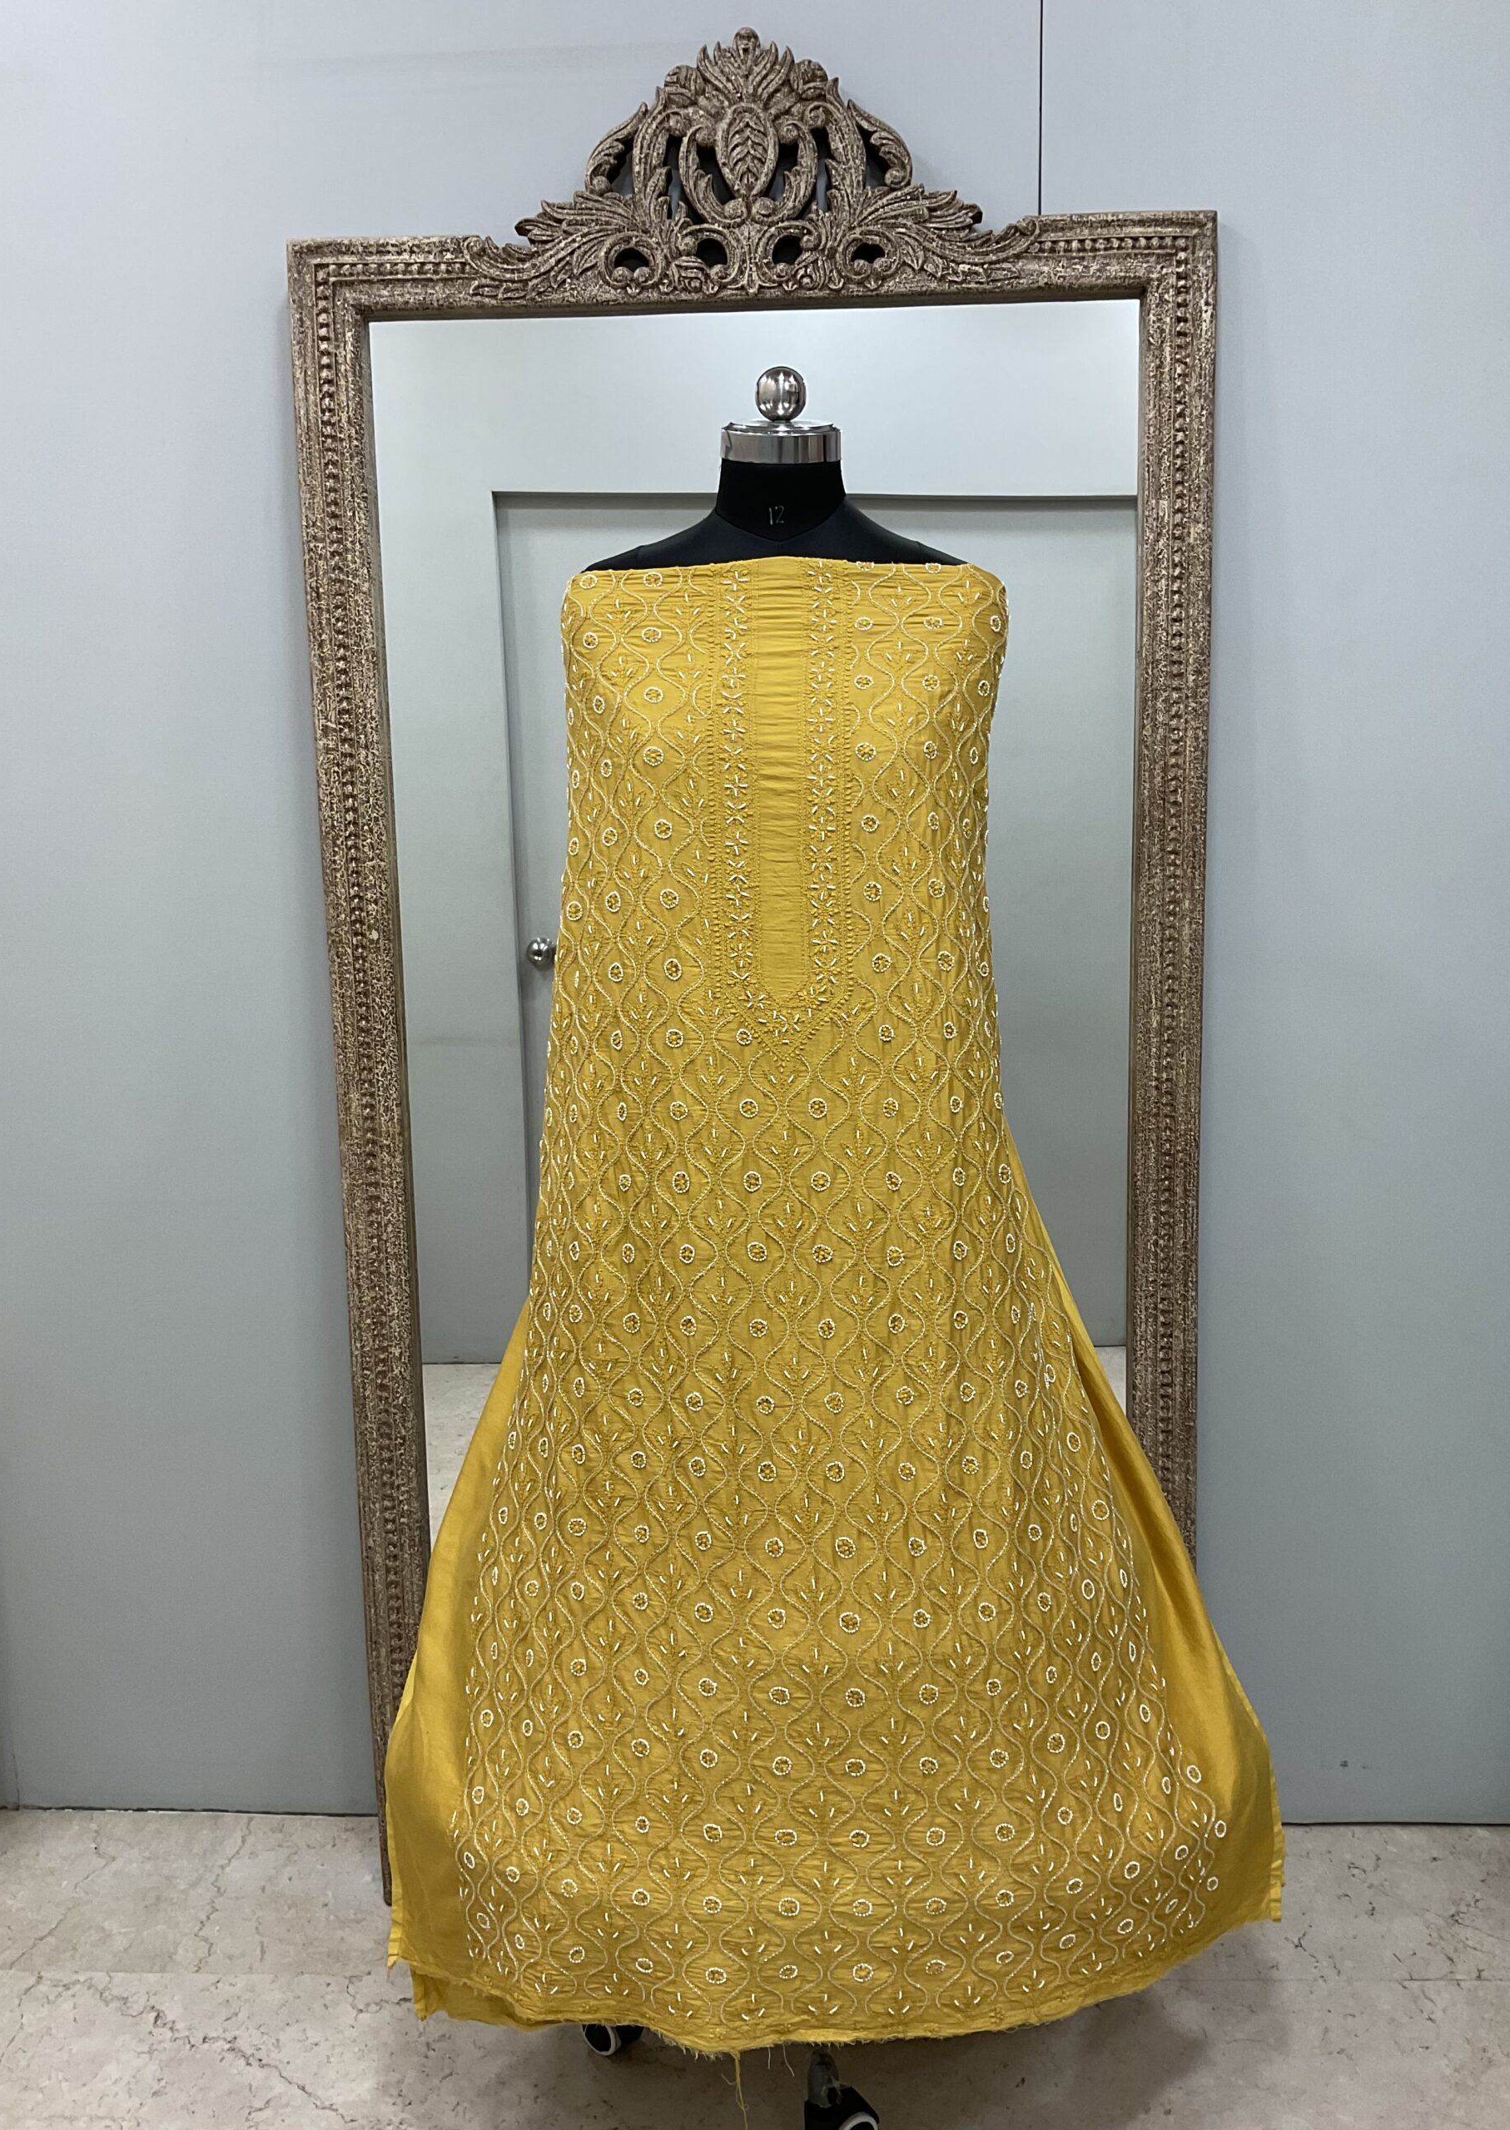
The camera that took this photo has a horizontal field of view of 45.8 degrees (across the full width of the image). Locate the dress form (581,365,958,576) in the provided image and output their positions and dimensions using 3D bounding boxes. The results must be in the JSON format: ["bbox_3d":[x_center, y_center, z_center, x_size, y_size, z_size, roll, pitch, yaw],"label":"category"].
[{"bbox_3d":[0.042,0.220,1.782,0.450,1.730,0.400,-1,12,1],"label":"dress form"}]

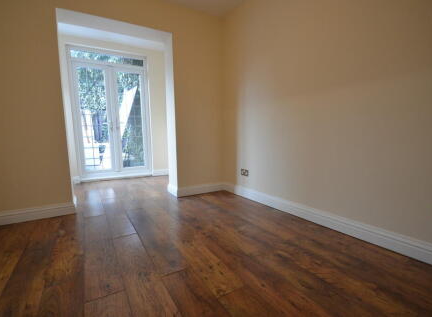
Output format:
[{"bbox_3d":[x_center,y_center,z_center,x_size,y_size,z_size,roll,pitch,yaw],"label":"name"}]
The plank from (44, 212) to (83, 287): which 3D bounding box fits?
[{"bbox_3d":[-1.236,0.679,1.692,0.191,0.018,1.225,-5,8,-33],"label":"plank"}]

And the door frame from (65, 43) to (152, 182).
[{"bbox_3d":[-1.938,-0.784,3.760,1.240,2.300,0.090,-5,8,-28],"label":"door frame"}]

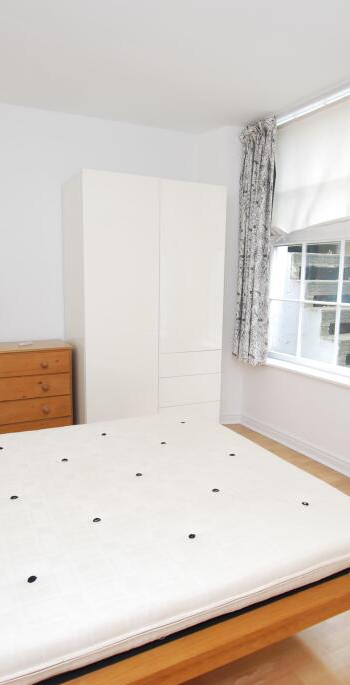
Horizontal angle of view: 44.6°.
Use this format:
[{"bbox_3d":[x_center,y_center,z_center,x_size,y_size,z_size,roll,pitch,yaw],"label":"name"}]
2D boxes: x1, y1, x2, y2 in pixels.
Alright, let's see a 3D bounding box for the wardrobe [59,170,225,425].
[{"bbox_3d":[-0.249,-0.216,3.451,1.112,2.002,0.622,-4,10,-25],"label":"wardrobe"}]

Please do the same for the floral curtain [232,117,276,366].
[{"bbox_3d":[0.634,-0.750,3.470,0.122,1.896,0.330,-4,10,-27],"label":"floral curtain"}]

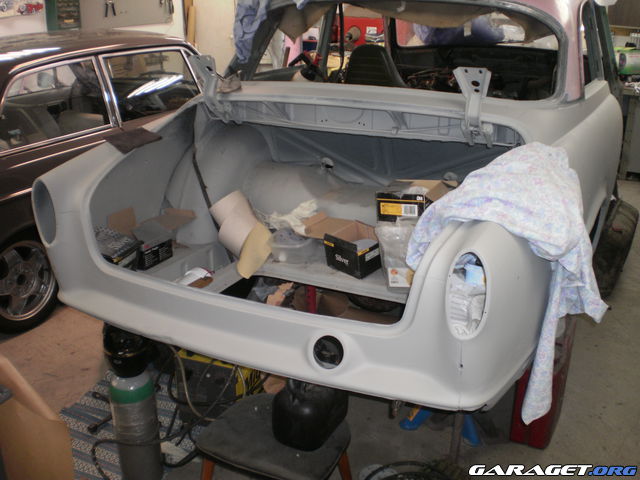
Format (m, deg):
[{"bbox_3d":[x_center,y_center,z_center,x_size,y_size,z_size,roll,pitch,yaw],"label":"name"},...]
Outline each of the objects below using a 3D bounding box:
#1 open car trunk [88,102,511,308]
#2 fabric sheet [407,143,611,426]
[{"bbox_3d":[-0.043,-0.103,2.184,1.200,0.540,0.880,10,20,26],"label":"open car trunk"},{"bbox_3d":[0.521,0.074,1.859,0.460,0.600,0.580,10,20,26],"label":"fabric sheet"}]

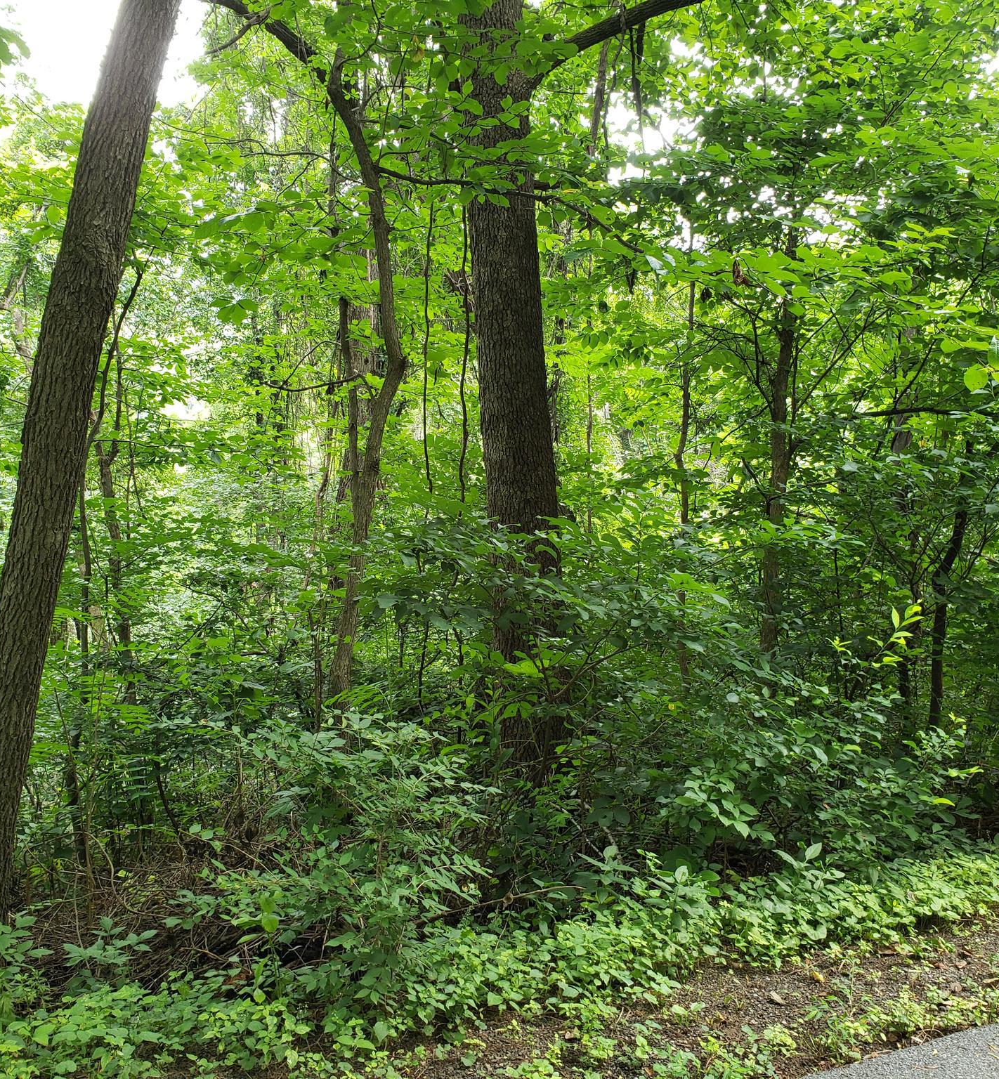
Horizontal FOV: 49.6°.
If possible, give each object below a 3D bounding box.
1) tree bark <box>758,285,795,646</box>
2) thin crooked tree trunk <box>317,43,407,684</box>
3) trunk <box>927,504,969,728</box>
[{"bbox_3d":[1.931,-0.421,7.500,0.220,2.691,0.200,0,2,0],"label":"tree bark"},{"bbox_3d":[-0.838,-0.975,6.600,0.500,4.085,0.380,0,2,0],"label":"thin crooked tree trunk"},{"bbox_3d":[2.909,0.542,7.000,0.250,1.544,0.200,0,2,0],"label":"trunk"}]

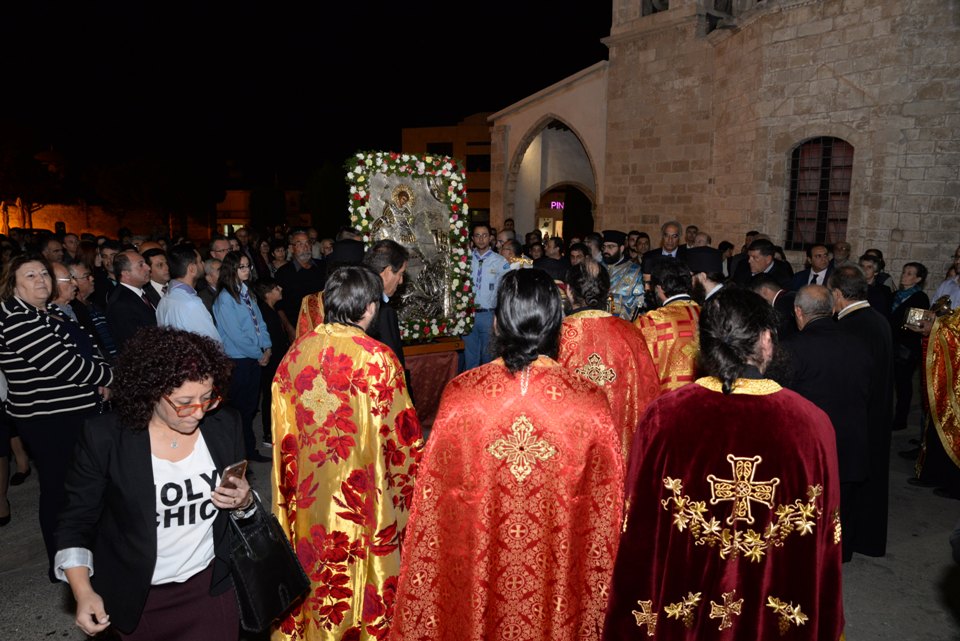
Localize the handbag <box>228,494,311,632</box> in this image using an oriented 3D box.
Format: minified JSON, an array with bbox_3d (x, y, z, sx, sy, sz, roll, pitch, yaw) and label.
[{"bbox_3d":[-0.591,0.655,1.740,0.120,0.340,0.230,-7,14,31],"label":"handbag"}]

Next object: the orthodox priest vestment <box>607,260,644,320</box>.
[{"bbox_3d":[1.277,0.171,5.903,0.600,1.420,0.420,6,11,31],"label":"orthodox priest vestment"}]

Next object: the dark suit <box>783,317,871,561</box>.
[{"bbox_3d":[1.909,0.652,3.600,0.520,1.390,0.360,-2,10,-18],"label":"dark suit"}]

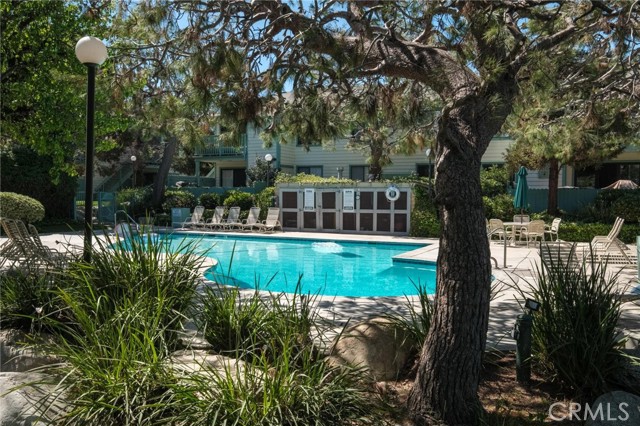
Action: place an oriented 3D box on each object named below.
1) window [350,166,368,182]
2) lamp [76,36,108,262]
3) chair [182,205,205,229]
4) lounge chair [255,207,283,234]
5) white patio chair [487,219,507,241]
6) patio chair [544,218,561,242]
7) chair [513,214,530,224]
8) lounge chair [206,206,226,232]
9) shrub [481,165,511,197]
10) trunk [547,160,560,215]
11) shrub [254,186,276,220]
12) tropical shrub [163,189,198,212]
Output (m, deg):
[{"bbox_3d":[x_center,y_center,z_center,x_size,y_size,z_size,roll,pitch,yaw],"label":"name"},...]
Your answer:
[{"bbox_3d":[2.028,-1.906,26.740,1.050,1.130,0.100,1,3,28],"label":"window"},{"bbox_3d":[-2.745,-0.482,6.150,0.380,3.250,0.380,0,2,0],"label":"lamp"},{"bbox_3d":[-5.799,0.251,22.900,0.660,1.000,1.550,2,3,33],"label":"chair"},{"bbox_3d":[-2.166,0.286,22.100,0.660,1.000,1.550,1,3,28],"label":"lounge chair"},{"bbox_3d":[5.697,0.615,16.400,0.600,0.840,0.580,-2,3,-38],"label":"white patio chair"},{"bbox_3d":[7.941,0.573,17.646,0.560,0.820,0.540,-1,3,-17],"label":"patio chair"},{"bbox_3d":[6.978,0.544,17.800,0.580,0.860,0.600,1,3,14],"label":"chair"},{"bbox_3d":[-4.779,0.242,22.836,0.650,1.000,1.550,1,3,29],"label":"lounge chair"},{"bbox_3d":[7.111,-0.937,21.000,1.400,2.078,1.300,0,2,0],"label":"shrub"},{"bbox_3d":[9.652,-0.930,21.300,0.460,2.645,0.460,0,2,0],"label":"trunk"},{"bbox_3d":[-2.494,-0.346,23.800,1.100,1.755,1.050,0,2,0],"label":"shrub"},{"bbox_3d":[-6.898,-0.443,25.307,1.550,1.340,1.300,0,3,0],"label":"tropical shrub"}]

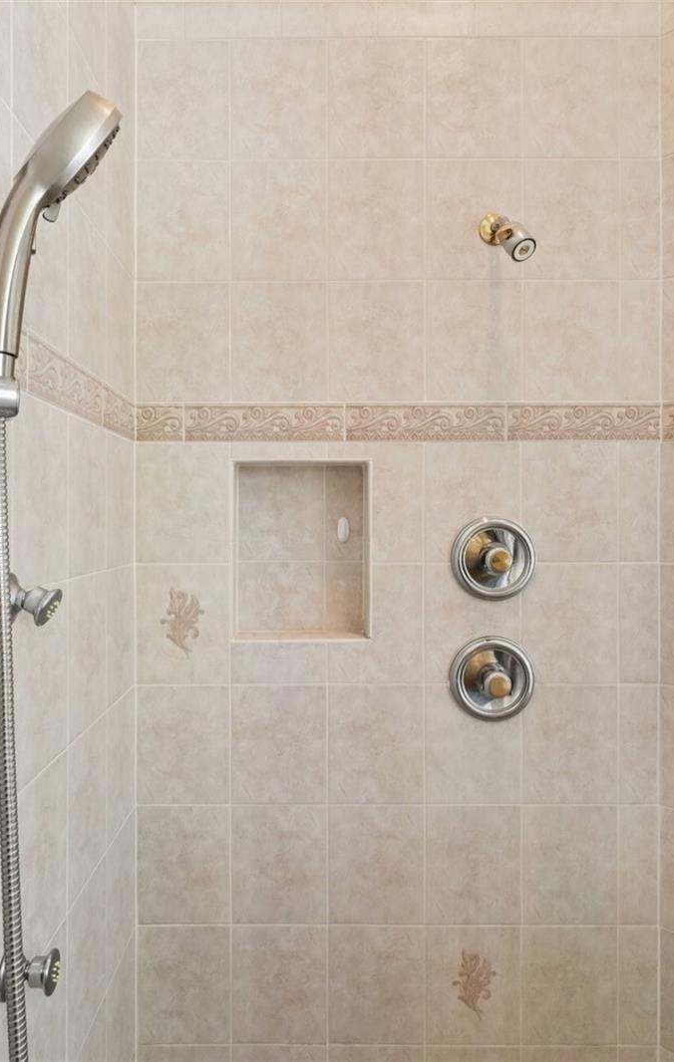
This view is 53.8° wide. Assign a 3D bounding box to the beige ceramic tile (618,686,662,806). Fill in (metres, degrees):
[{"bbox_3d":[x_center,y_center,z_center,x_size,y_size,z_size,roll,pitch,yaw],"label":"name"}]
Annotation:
[{"bbox_3d":[0.630,0.446,1.387,0.083,0.248,0.010,0,0,0],"label":"beige ceramic tile"}]

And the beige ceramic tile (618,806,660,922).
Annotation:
[{"bbox_3d":[0.630,0.697,1.387,0.083,0.249,0.010,0,0,0],"label":"beige ceramic tile"}]

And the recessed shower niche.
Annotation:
[{"bbox_3d":[-0.074,0.041,1.438,0.283,0.372,0.100,0,0,0],"label":"recessed shower niche"}]

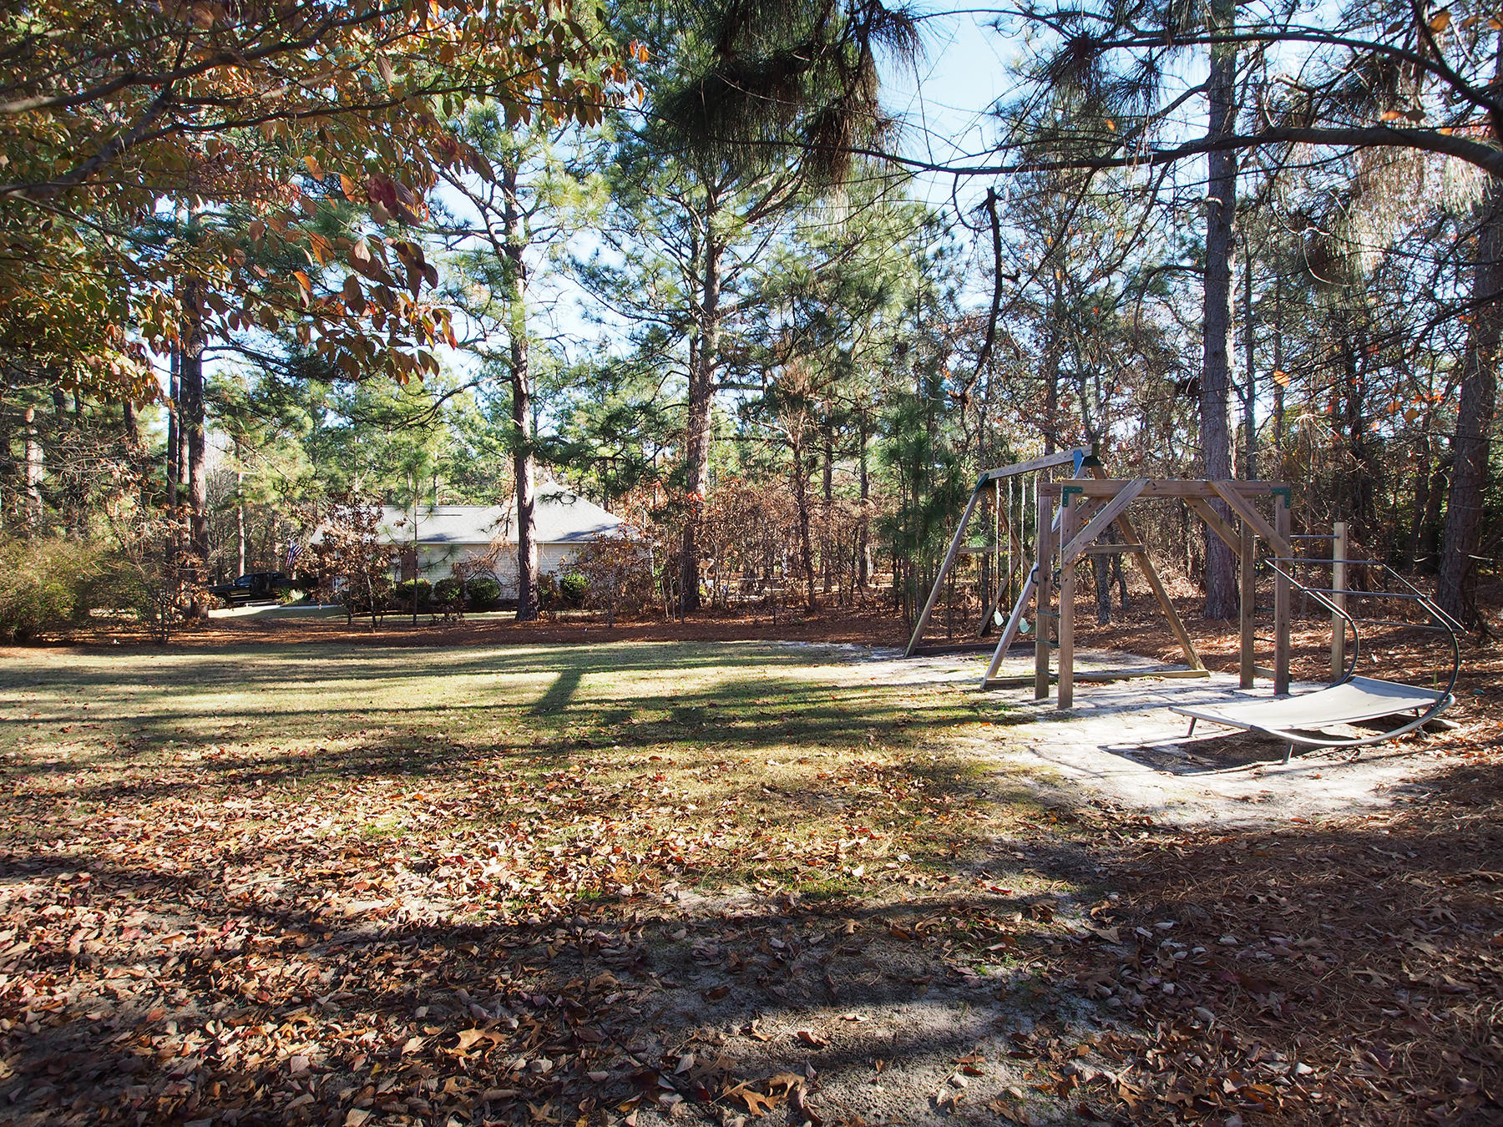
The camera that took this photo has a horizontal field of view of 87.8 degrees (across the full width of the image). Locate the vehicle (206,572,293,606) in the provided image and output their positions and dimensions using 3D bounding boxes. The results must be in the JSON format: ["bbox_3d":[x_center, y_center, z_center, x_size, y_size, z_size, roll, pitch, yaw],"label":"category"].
[{"bbox_3d":[-28.046,1.457,44.500,5.500,1.850,1.950,0,1,-26],"label":"vehicle"}]

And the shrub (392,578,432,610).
[{"bbox_3d":[-15.197,1.341,35.000,1.650,1.400,1.500,0,1,0],"label":"shrub"}]

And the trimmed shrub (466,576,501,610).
[{"bbox_3d":[-12.015,1.304,35.000,1.500,1.400,1.450,0,1,0],"label":"trimmed shrub"}]

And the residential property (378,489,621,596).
[{"bbox_3d":[-12.300,-1.359,41.985,15.300,6.000,12.000,0,1,0],"label":"residential property"}]

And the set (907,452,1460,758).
[{"bbox_3d":[4.300,0.024,8.851,3.800,2.600,5.700,0,1,-10],"label":"set"}]

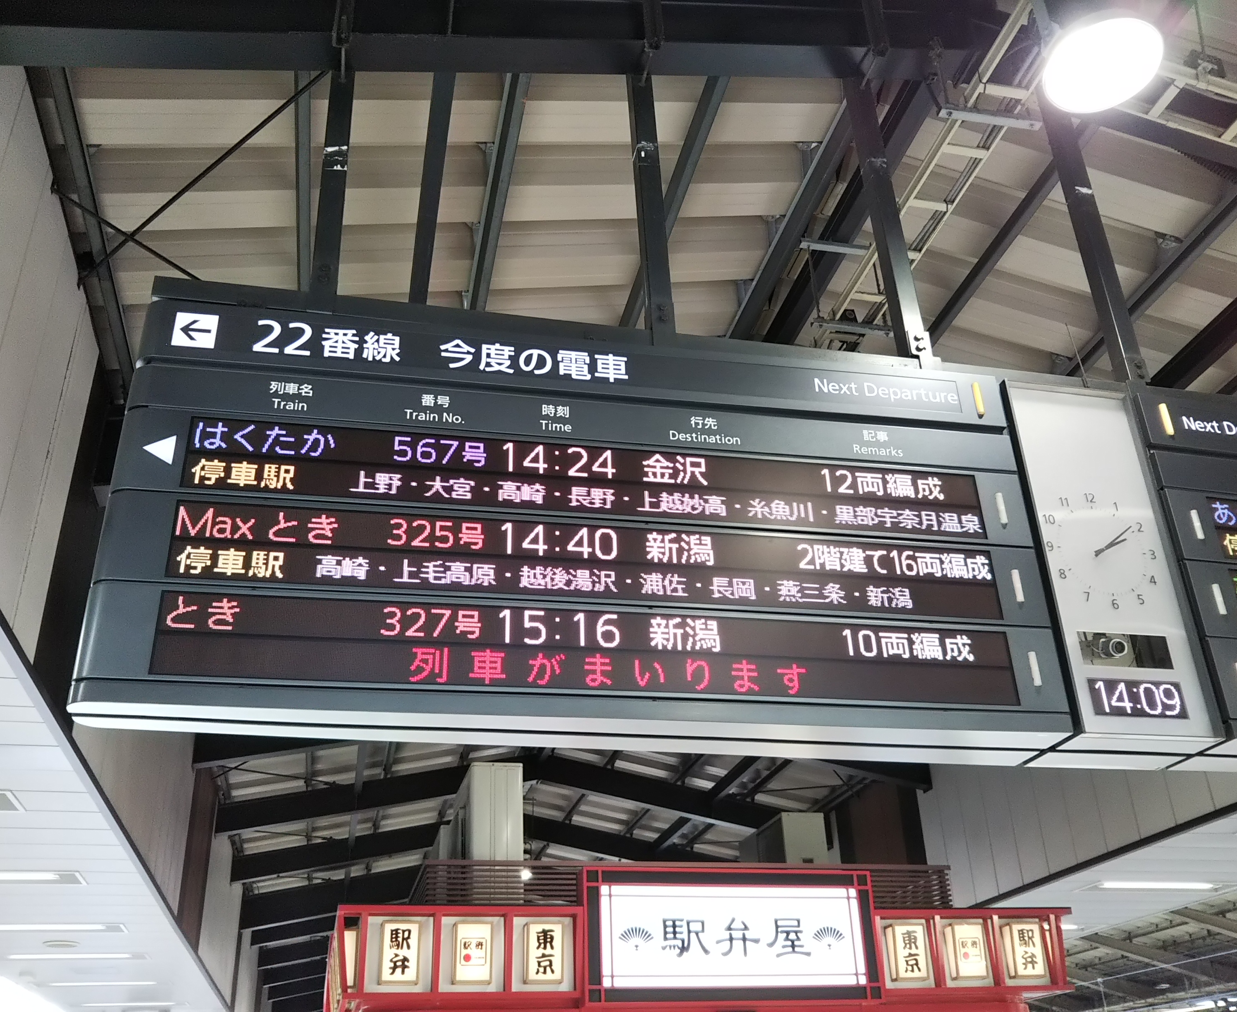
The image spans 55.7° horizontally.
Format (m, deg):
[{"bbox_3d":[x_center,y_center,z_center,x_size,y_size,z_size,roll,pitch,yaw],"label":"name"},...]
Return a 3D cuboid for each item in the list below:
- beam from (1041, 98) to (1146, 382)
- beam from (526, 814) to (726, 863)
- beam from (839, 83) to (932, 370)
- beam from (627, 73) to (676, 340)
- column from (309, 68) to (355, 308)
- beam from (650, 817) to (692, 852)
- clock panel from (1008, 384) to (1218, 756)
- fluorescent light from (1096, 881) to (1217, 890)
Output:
[{"bbox_3d":[1.789,-1.030,4.500,0.075,1.372,0.080,4,-29,-13],"label":"beam"},{"bbox_3d":[0.165,4.839,16.531,3.505,0.333,0.180,14,-31,-7],"label":"beam"},{"bbox_3d":[0.974,-1.063,4.306,0.075,1.351,0.080,4,-29,-13],"label":"beam"},{"bbox_3d":[0.107,-1.049,4.072,0.075,1.199,0.080,4,-29,-13],"label":"beam"},{"bbox_3d":[-0.922,-1.030,3.793,0.075,0.999,0.080,4,-29,-13],"label":"column"},{"bbox_3d":[0.857,4.232,15.508,0.110,0.160,2.600,4,-29,-13],"label":"beam"},{"bbox_3d":[1.509,0.209,3.768,0.458,1.211,0.260,4,-29,-13],"label":"clock panel"},{"bbox_3d":[4.904,3.446,10.668,1.220,0.080,0.160,4,-29,-13],"label":"fluorescent light"}]

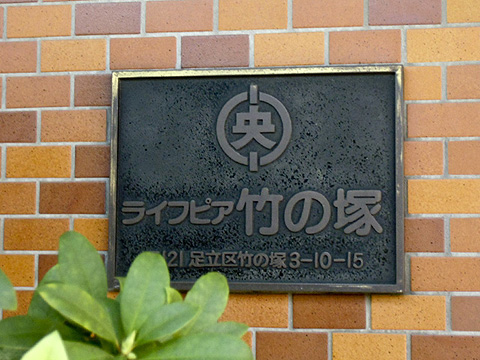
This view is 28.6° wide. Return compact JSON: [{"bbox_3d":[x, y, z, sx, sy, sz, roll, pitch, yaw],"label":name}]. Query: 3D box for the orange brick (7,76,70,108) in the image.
[{"bbox_3d":[-0.283,-0.124,1.343,0.096,0.044,0.025,-1,-3,9],"label":"orange brick"}]

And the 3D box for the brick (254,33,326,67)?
[{"bbox_3d":[0.069,-0.177,1.293,0.096,0.044,0.025,-1,-3,9],"label":"brick"}]

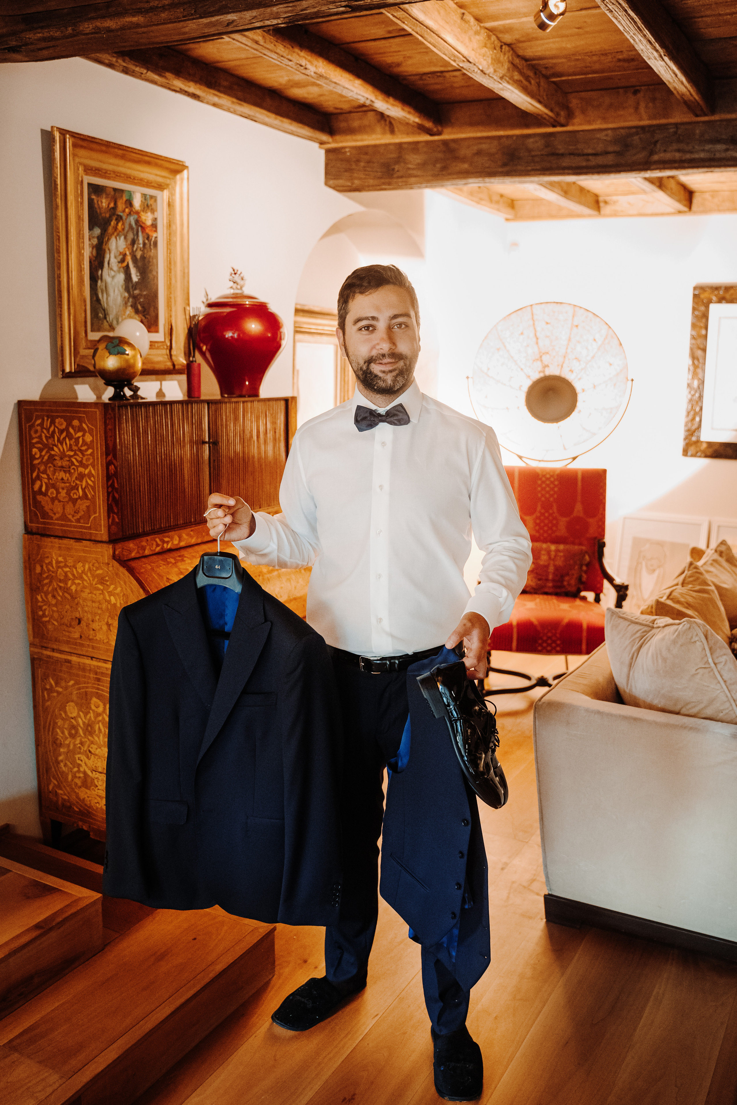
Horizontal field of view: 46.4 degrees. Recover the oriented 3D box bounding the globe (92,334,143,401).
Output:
[{"bbox_3d":[-0.732,-0.541,2.511,0.145,0.191,0.145,8,13,31],"label":"globe"}]

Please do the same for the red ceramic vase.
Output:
[{"bbox_3d":[-0.444,-0.723,2.982,0.309,0.365,0.309,1,11,0],"label":"red ceramic vase"}]

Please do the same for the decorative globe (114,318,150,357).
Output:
[{"bbox_3d":[-0.736,-0.659,2.672,0.110,0.125,0.110,8,13,31],"label":"decorative globe"}]

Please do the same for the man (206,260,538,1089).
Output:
[{"bbox_3d":[0.015,0.281,1.928,0.671,1.790,0.425,2,11,9],"label":"man"}]

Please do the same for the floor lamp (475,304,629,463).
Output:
[{"bbox_3d":[0.985,-0.365,4.768,0.880,1.970,0.680,3,12,11],"label":"floor lamp"}]

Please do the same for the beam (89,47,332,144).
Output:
[{"bbox_3d":[-0.509,-1.621,2.994,0.110,0.090,1.270,8,13,31],"label":"beam"}]

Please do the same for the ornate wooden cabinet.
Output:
[{"bbox_3d":[-0.542,0.249,2.833,0.590,1.485,0.910,8,13,31],"label":"ornate wooden cabinet"}]

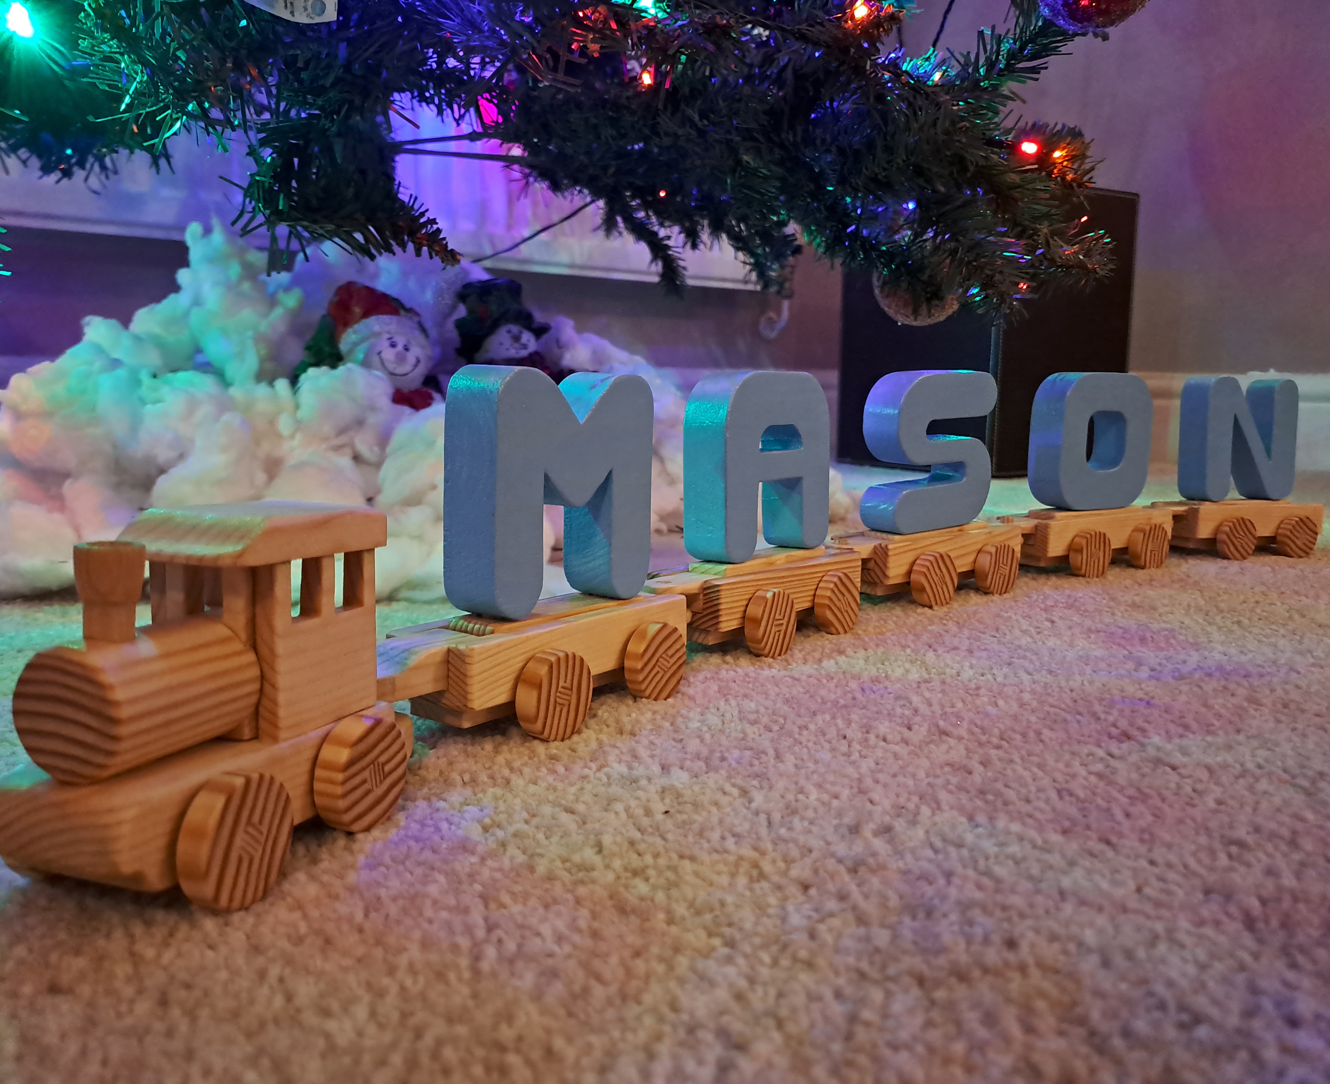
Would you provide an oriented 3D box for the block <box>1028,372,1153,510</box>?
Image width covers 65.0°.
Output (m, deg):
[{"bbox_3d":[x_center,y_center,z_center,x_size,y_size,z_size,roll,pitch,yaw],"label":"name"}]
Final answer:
[{"bbox_3d":[0.277,-0.066,0.678,0.086,0.086,0.025,-5,11,-30],"label":"block"}]

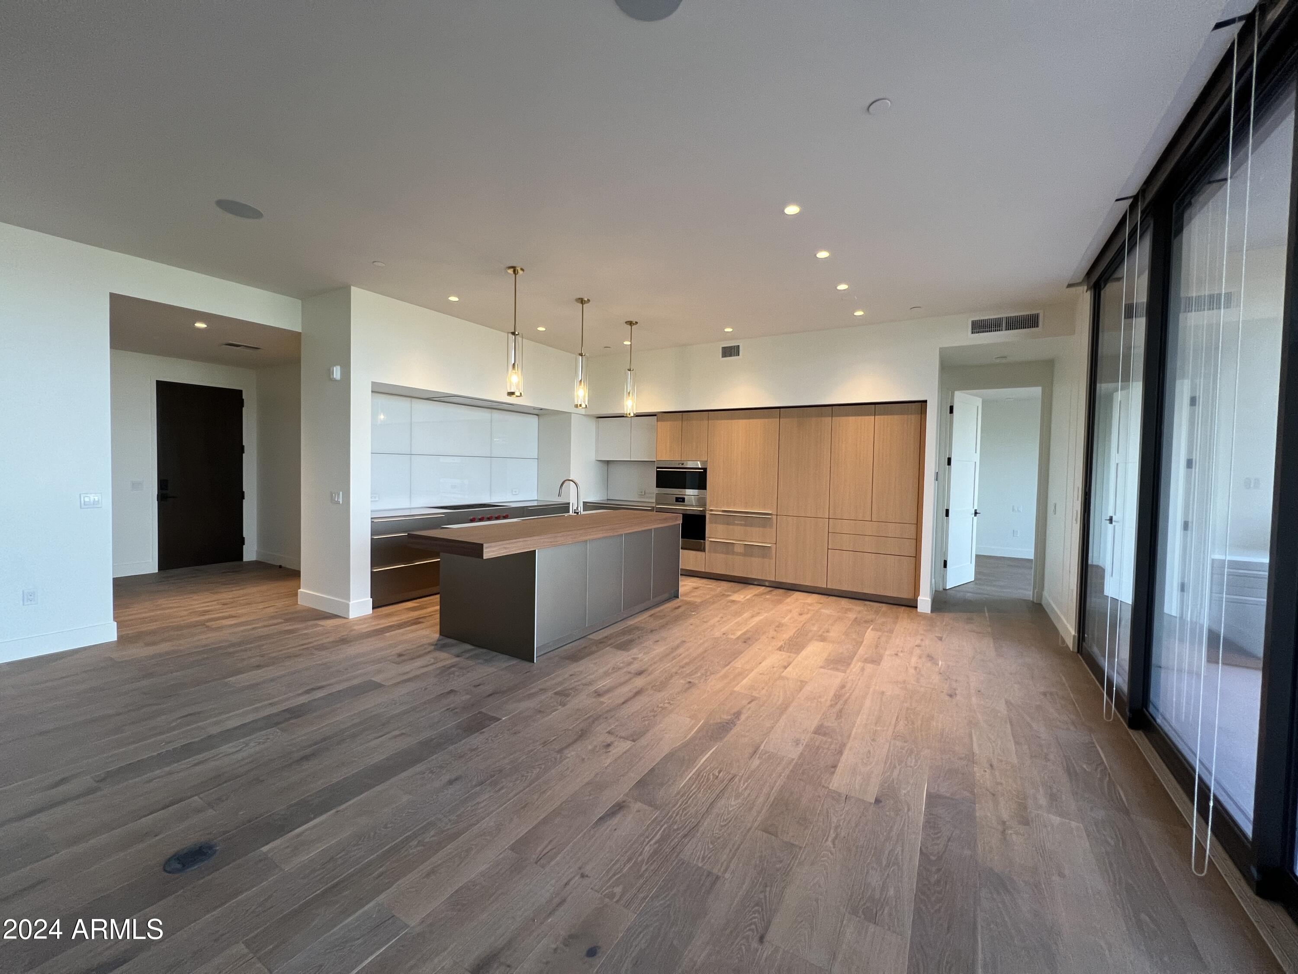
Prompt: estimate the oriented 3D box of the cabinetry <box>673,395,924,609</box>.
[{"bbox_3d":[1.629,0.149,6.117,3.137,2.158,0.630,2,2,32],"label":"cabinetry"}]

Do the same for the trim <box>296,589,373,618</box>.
[{"bbox_3d":[-3.052,1.112,4.744,0.907,0.144,0.214,2,2,32],"label":"trim"}]

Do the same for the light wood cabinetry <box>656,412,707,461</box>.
[{"bbox_3d":[0.589,-0.668,6.731,0.778,0.623,0.600,2,2,32],"label":"light wood cabinetry"}]

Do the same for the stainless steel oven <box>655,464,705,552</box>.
[{"bbox_3d":[0.551,0.238,6.734,0.756,1.171,0.610,2,2,31],"label":"stainless steel oven"}]

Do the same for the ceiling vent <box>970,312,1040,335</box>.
[{"bbox_3d":[3.356,-1.533,4.593,0.555,0.160,0.030,2,2,32],"label":"ceiling vent"}]

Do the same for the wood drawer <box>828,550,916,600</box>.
[{"bbox_3d":[2.593,0.951,5.684,0.889,0.452,0.520,2,2,29],"label":"wood drawer"}]

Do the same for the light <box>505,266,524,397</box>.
[{"bbox_3d":[-1.072,-1.228,3.891,0.138,1.012,0.138,1,2,0],"label":"light"}]

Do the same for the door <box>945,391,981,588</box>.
[{"bbox_3d":[4.049,0.048,6.273,0.843,2.411,0.045,0,2,-37],"label":"door"}]

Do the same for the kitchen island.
[{"bbox_3d":[-0.789,0.778,4.538,1.082,0.903,2.729,2,2,32],"label":"kitchen island"}]

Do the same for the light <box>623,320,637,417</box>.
[{"bbox_3d":[-0.193,-1.262,5.224,0.138,0.988,0.138,1,2,0],"label":"light"}]

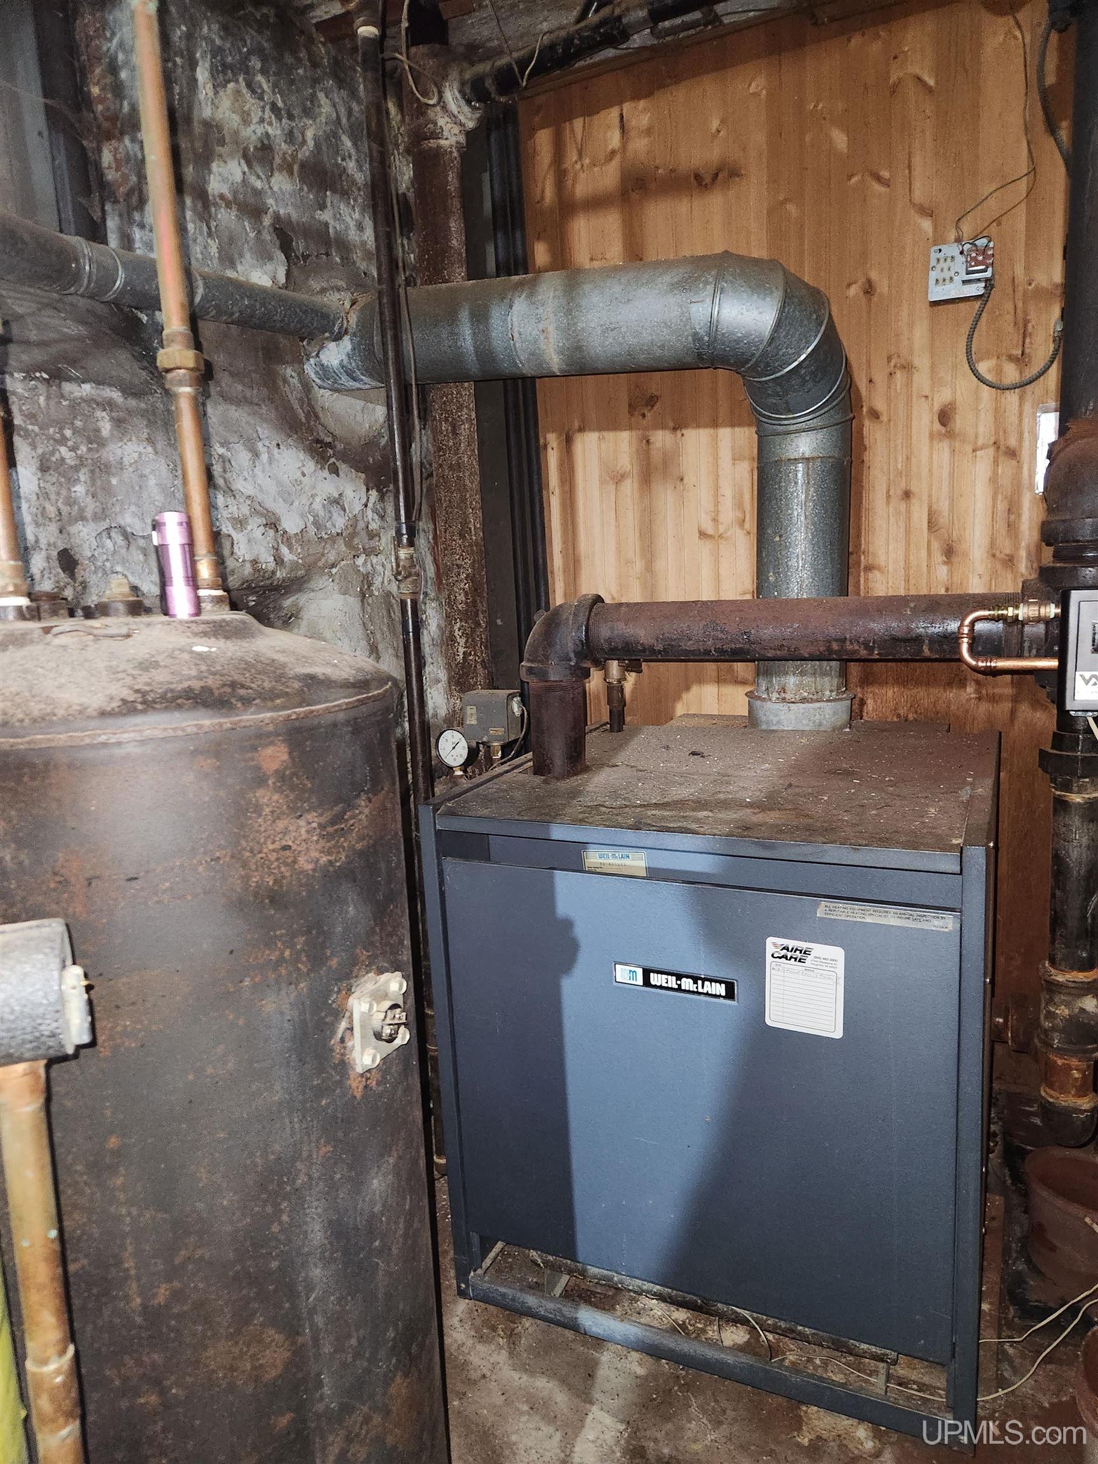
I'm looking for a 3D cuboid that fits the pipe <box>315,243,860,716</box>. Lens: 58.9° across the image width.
[{"bbox_3d":[0.021,-0.519,2.170,1.271,0.991,0.234,1,11,25],"label":"pipe"}]

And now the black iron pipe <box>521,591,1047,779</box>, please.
[{"bbox_3d":[0.320,-0.068,1.499,0.792,0.292,0.117,1,11,25],"label":"black iron pipe"}]

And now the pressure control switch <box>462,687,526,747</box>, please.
[{"bbox_3d":[-0.106,-0.027,1.870,0.093,0.096,0.060,1,11,26],"label":"pressure control switch"}]

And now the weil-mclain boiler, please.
[{"bbox_3d":[0.352,0.460,1.724,0.780,0.825,0.803,1,11,25],"label":"weil-mclain boiler"}]

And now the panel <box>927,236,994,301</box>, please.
[{"bbox_3d":[0.800,-0.896,1.888,0.115,0.108,0.045,1,11,25],"label":"panel"}]

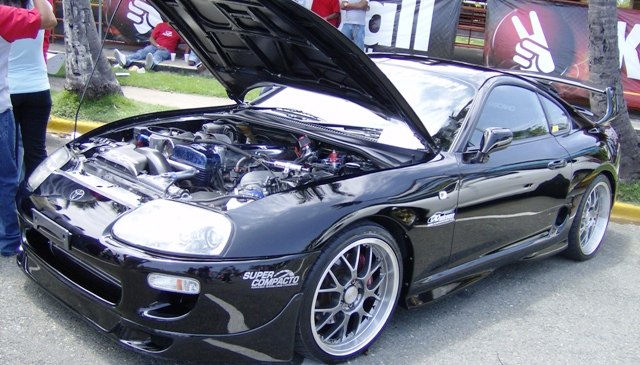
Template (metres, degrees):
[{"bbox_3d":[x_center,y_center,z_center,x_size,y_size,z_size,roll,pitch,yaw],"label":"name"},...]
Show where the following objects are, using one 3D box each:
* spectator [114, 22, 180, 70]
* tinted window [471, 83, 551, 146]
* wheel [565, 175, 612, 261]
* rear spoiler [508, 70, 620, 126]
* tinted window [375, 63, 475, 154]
[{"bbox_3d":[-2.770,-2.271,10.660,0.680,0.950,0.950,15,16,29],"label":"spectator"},{"bbox_3d":[1.038,-0.376,3.696,0.930,0.330,0.070,-7,-7,-46],"label":"tinted window"},{"bbox_3d":[1.830,0.233,4.688,0.240,0.630,0.630,14,15,42],"label":"wheel"},{"bbox_3d":[1.648,-0.730,5.272,1.330,0.270,0.420,19,18,41],"label":"rear spoiler"},{"bbox_3d":[0.215,-0.464,3.812,1.380,0.140,0.660,19,50,41],"label":"tinted window"}]

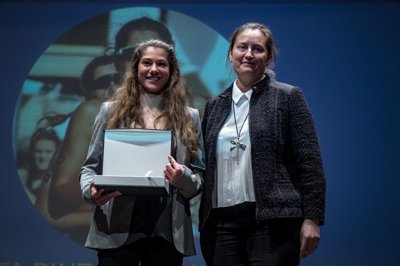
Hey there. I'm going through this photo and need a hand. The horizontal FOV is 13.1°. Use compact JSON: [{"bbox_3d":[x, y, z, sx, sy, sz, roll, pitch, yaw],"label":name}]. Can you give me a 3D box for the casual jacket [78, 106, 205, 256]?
[{"bbox_3d":[-0.242,0.194,7.350,0.520,0.660,0.340,0,-6,4],"label":"casual jacket"}]

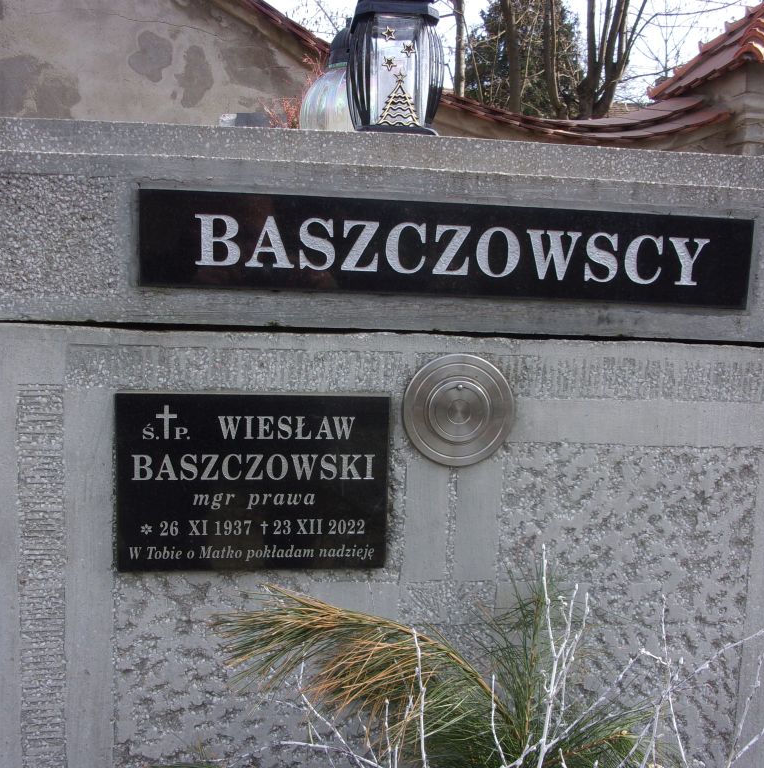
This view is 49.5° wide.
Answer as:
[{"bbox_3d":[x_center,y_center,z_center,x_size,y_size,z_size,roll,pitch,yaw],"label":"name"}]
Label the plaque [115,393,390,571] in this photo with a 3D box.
[{"bbox_3d":[-0.144,0.111,0.940,0.300,0.200,0.020,1,7,-7],"label":"plaque"}]

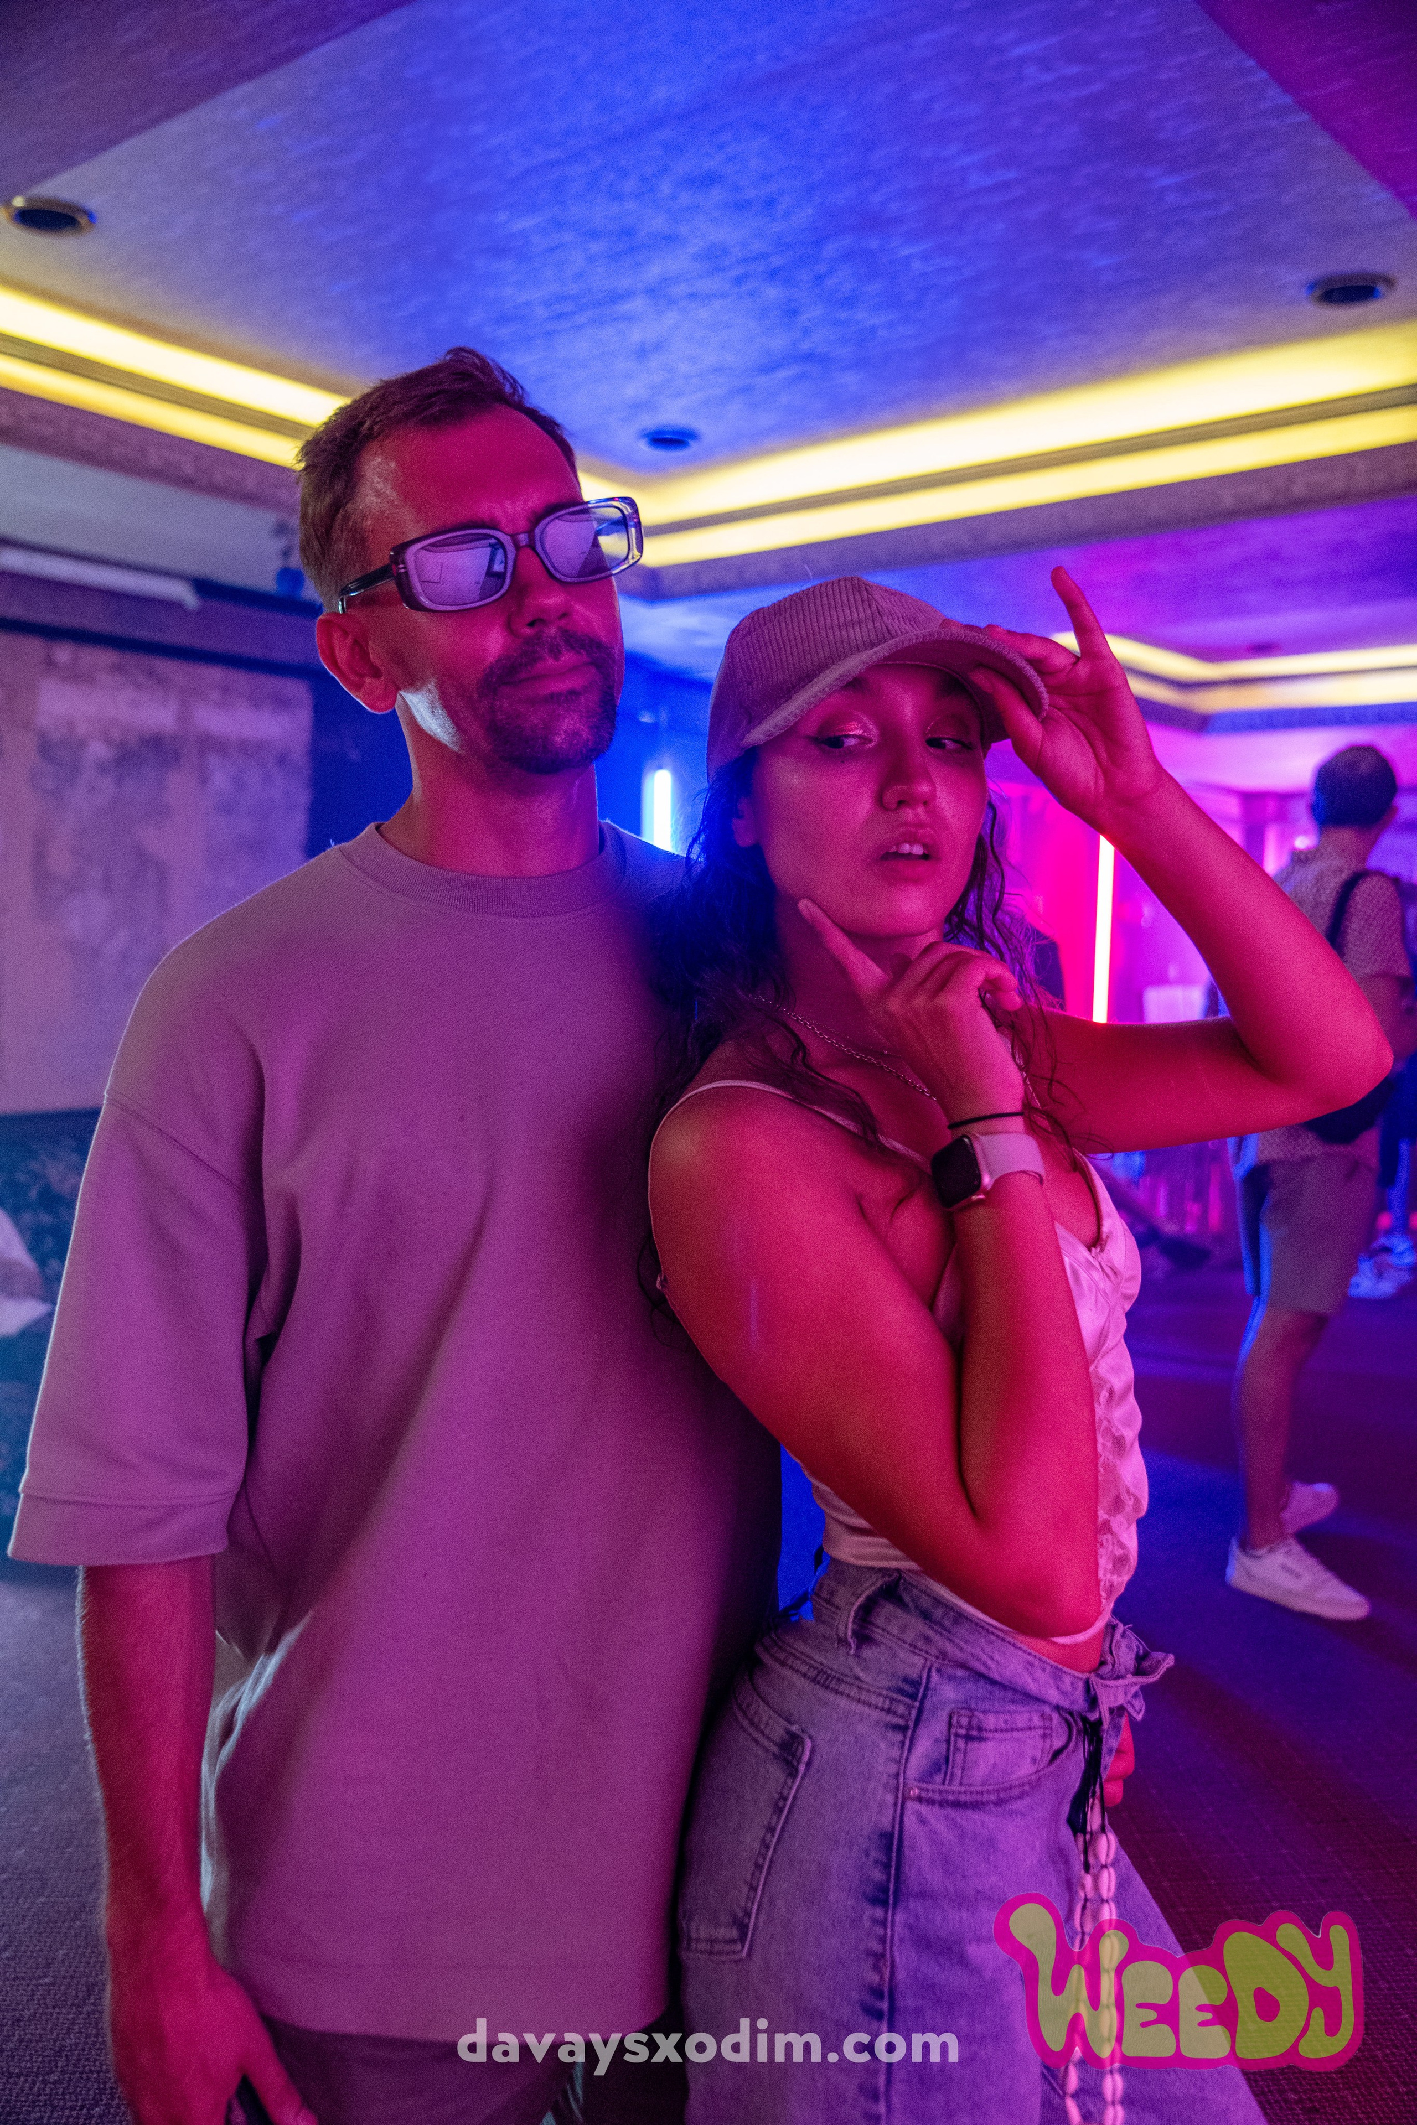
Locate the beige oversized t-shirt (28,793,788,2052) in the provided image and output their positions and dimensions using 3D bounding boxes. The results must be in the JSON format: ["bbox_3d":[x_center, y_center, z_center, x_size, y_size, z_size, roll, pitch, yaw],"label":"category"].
[{"bbox_3d":[-0.135,0.200,1.130,0.580,0.690,0.310,1,4,-23],"label":"beige oversized t-shirt"}]

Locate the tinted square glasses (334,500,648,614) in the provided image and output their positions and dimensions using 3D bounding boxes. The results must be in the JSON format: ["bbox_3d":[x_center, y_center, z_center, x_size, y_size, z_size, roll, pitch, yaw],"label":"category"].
[{"bbox_3d":[-0.135,-0.290,1.085,0.149,0.050,0.148,-19,13,-25],"label":"tinted square glasses"}]

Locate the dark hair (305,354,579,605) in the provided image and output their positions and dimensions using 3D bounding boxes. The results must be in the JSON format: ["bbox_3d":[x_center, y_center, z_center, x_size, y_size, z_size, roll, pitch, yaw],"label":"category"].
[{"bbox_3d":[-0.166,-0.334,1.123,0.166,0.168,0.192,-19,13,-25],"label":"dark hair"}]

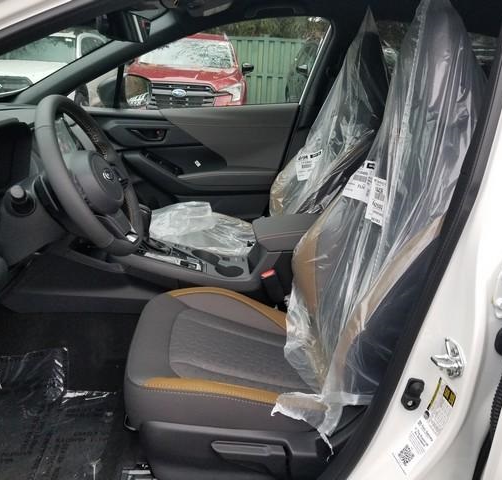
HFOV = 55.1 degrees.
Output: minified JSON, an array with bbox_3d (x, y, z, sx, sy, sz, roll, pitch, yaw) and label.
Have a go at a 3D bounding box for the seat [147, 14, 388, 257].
[{"bbox_3d":[0.040,-0.241,1.782,0.830,1.010,0.520,0,19,-1],"label":"seat"}]

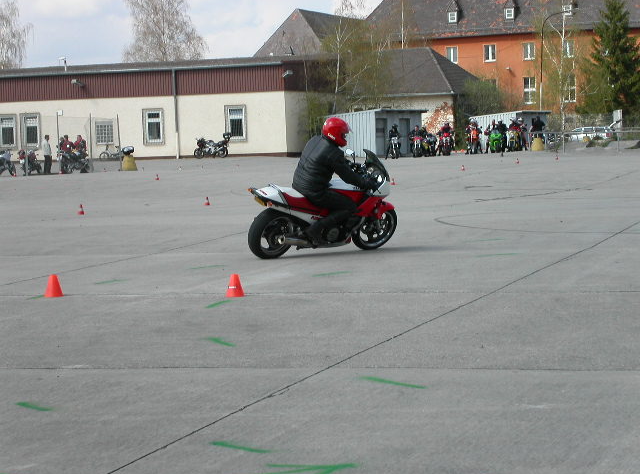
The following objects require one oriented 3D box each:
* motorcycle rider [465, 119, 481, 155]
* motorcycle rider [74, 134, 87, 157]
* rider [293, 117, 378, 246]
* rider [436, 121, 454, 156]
[{"bbox_3d":[7.021,-4.601,97.457,0.740,1.620,0.700,-3,3,-7],"label":"motorcycle rider"},{"bbox_3d":[-10.922,-3.773,95.955,0.420,1.720,0.550,-4,3,-22],"label":"motorcycle rider"},{"bbox_3d":[0.107,-0.658,24.895,0.950,1.480,0.640,-4,4,-36],"label":"rider"},{"bbox_3d":[5.743,-4.529,96.959,0.760,1.560,0.750,-3,3,-6],"label":"rider"}]

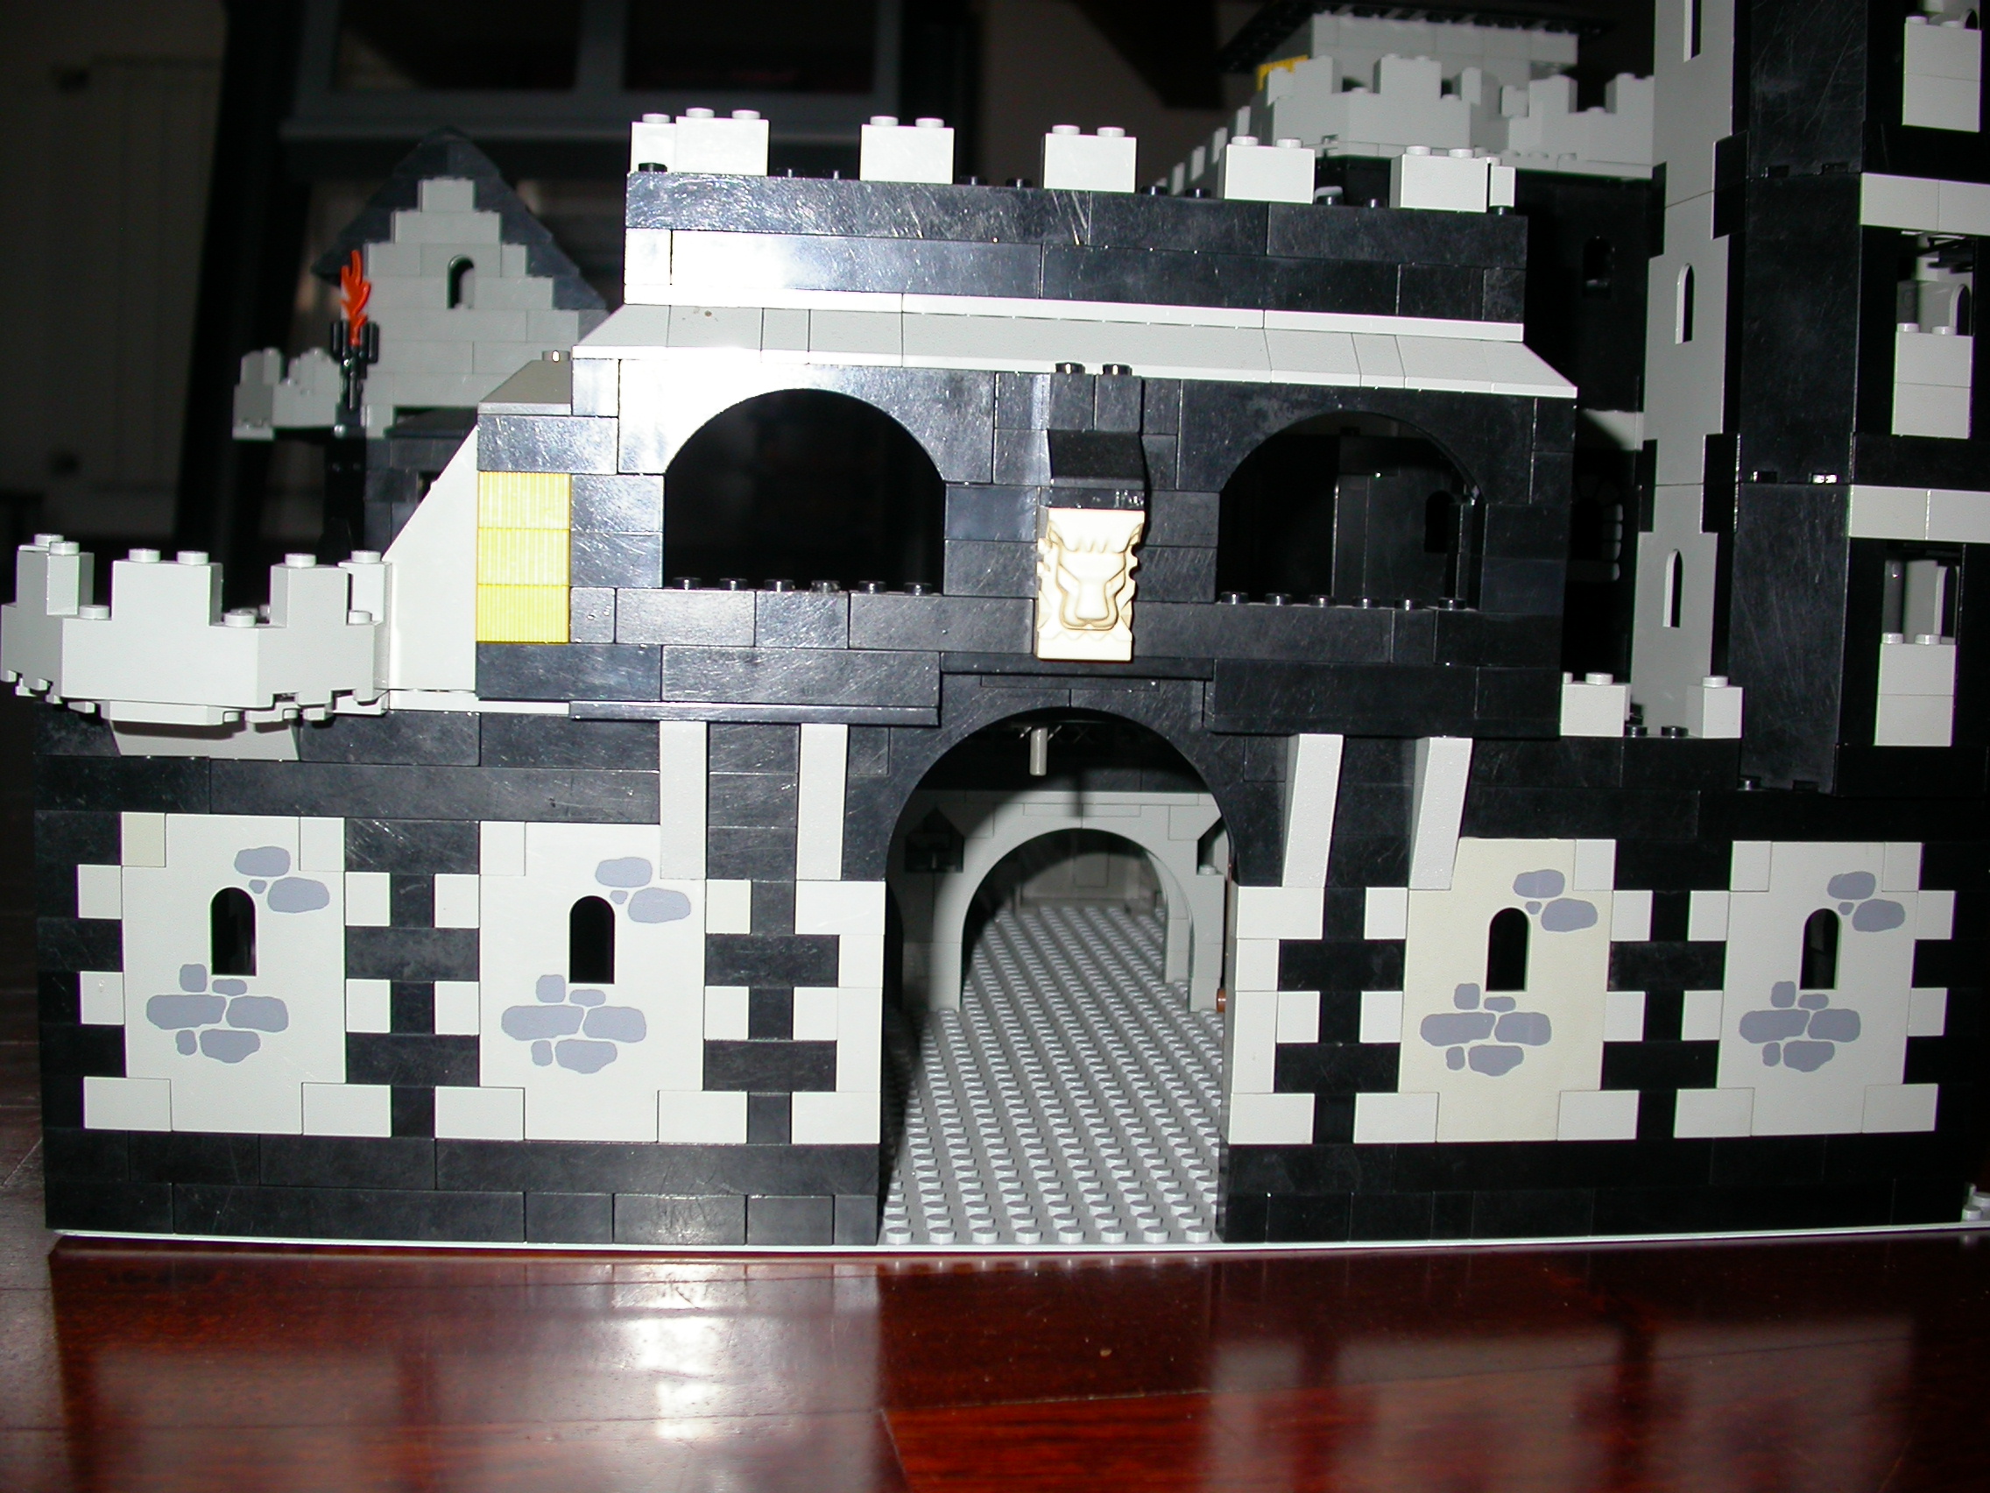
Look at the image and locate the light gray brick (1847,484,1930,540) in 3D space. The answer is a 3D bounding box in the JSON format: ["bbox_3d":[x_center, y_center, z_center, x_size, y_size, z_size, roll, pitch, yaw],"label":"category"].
[{"bbox_3d":[0.165,-0.043,0.409,0.016,0.010,0.008,1,5,-6],"label":"light gray brick"}]

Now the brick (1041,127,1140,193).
[{"bbox_3d":[0.016,-0.103,0.383,0.016,0.011,0.008,1,5,-6],"label":"brick"}]

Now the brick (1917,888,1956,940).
[{"bbox_3d":[0.178,0.031,0.418,0.008,0.011,0.008,1,5,-6],"label":"brick"}]

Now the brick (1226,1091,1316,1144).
[{"bbox_3d":[0.050,0.068,0.406,0.016,0.011,0.008,1,5,-6],"label":"brick"}]

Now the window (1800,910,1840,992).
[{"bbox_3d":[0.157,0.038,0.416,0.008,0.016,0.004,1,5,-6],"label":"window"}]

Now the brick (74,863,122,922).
[{"bbox_3d":[-0.157,0.025,0.387,0.008,0.010,0.008,1,5,-6],"label":"brick"}]

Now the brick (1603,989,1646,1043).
[{"bbox_3d":[0.119,0.050,0.415,0.008,0.010,0.008,1,5,-6],"label":"brick"}]

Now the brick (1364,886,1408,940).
[{"bbox_3d":[0.071,0.030,0.405,0.008,0.011,0.008,1,5,-6],"label":"brick"}]

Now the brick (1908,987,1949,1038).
[{"bbox_3d":[0.178,0.050,0.421,0.008,0.010,0.008,1,6,-6],"label":"brick"}]

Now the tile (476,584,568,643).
[{"bbox_3d":[-0.082,-0.023,0.380,0.016,0.010,0.008,1,5,-6],"label":"tile"}]

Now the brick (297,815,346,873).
[{"bbox_3d":[-0.119,0.017,0.389,0.008,0.010,0.008,1,5,-6],"label":"brick"}]

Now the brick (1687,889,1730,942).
[{"bbox_3d":[0.133,0.031,0.412,0.008,0.011,0.008,1,5,-6],"label":"brick"}]

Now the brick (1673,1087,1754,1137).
[{"bbox_3d":[0.137,0.070,0.422,0.016,0.010,0.008,1,5,-6],"label":"brick"}]

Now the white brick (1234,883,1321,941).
[{"bbox_3d":[0.052,0.030,0.402,0.016,0.011,0.008,1,5,-6],"label":"white brick"}]

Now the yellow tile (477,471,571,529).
[{"bbox_3d":[-0.081,-0.042,0.379,0.016,0.010,0.008,1,5,-6],"label":"yellow tile"}]

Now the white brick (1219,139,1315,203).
[{"bbox_3d":[0.047,-0.101,0.384,0.016,0.011,0.008,1,5,-6],"label":"white brick"}]

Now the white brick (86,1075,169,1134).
[{"bbox_3d":[-0.156,0.064,0.395,0.016,0.010,0.008,1,5,-6],"label":"white brick"}]

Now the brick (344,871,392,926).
[{"bbox_3d":[-0.111,0.026,0.388,0.008,0.010,0.008,1,5,-6],"label":"brick"}]

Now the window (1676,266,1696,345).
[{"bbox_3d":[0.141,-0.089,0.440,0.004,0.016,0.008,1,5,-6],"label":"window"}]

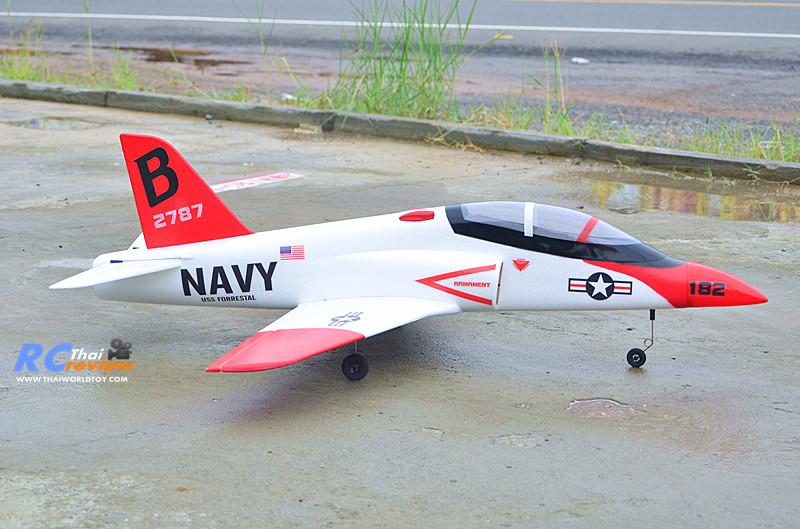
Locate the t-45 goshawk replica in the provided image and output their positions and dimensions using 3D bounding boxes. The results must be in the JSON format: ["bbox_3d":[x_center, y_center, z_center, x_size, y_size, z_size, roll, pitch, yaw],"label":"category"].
[{"bbox_3d":[0.031,-0.021,3.048,1.049,0.342,0.880,2,10,8],"label":"t-45 goshawk replica"}]

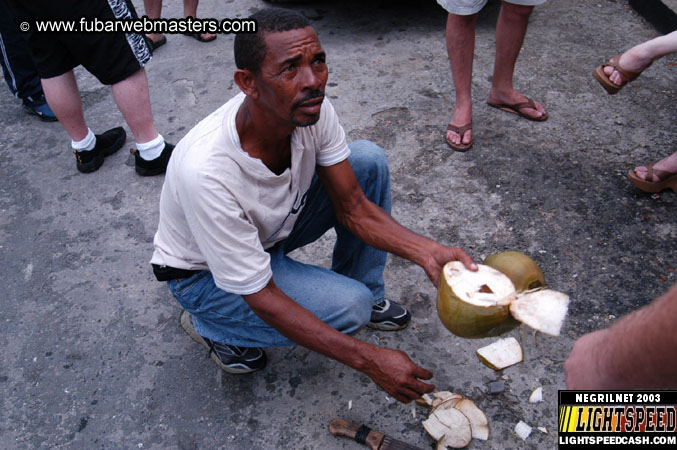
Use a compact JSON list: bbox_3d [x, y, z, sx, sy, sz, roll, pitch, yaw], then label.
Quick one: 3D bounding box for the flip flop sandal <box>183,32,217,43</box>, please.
[{"bbox_3d":[-0.781,-1.068,3.800,0.275,0.080,0.100,29,45,33],"label":"flip flop sandal"}]

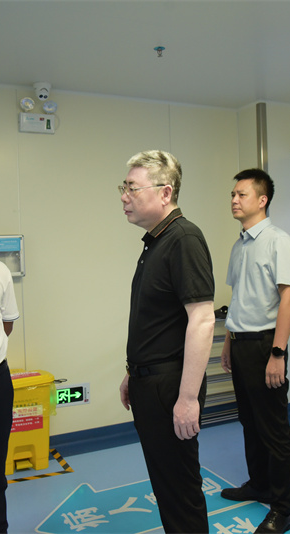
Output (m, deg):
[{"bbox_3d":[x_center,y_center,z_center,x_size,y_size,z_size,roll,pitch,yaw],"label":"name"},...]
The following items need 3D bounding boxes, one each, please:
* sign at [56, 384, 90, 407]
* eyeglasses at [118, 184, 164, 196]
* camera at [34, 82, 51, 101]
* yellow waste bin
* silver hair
[{"bbox_3d":[-0.558,0.901,3.700,0.375,0.148,0.025,-3,3,-25],"label":"sign"},{"bbox_3d":[-0.001,-0.263,1.825,0.140,0.045,0.140,-8,5,-22],"label":"eyeglasses"},{"bbox_3d":[-0.670,-1.143,3.504,0.115,0.100,0.115,-2,3,-18],"label":"camera"},{"bbox_3d":[-0.806,0.955,3.407,0.400,0.605,0.360,-2,3,-22],"label":"yellow waste bin"},{"bbox_3d":[0.033,-0.307,1.830,0.190,0.185,0.165,-2,3,-22],"label":"silver hair"}]

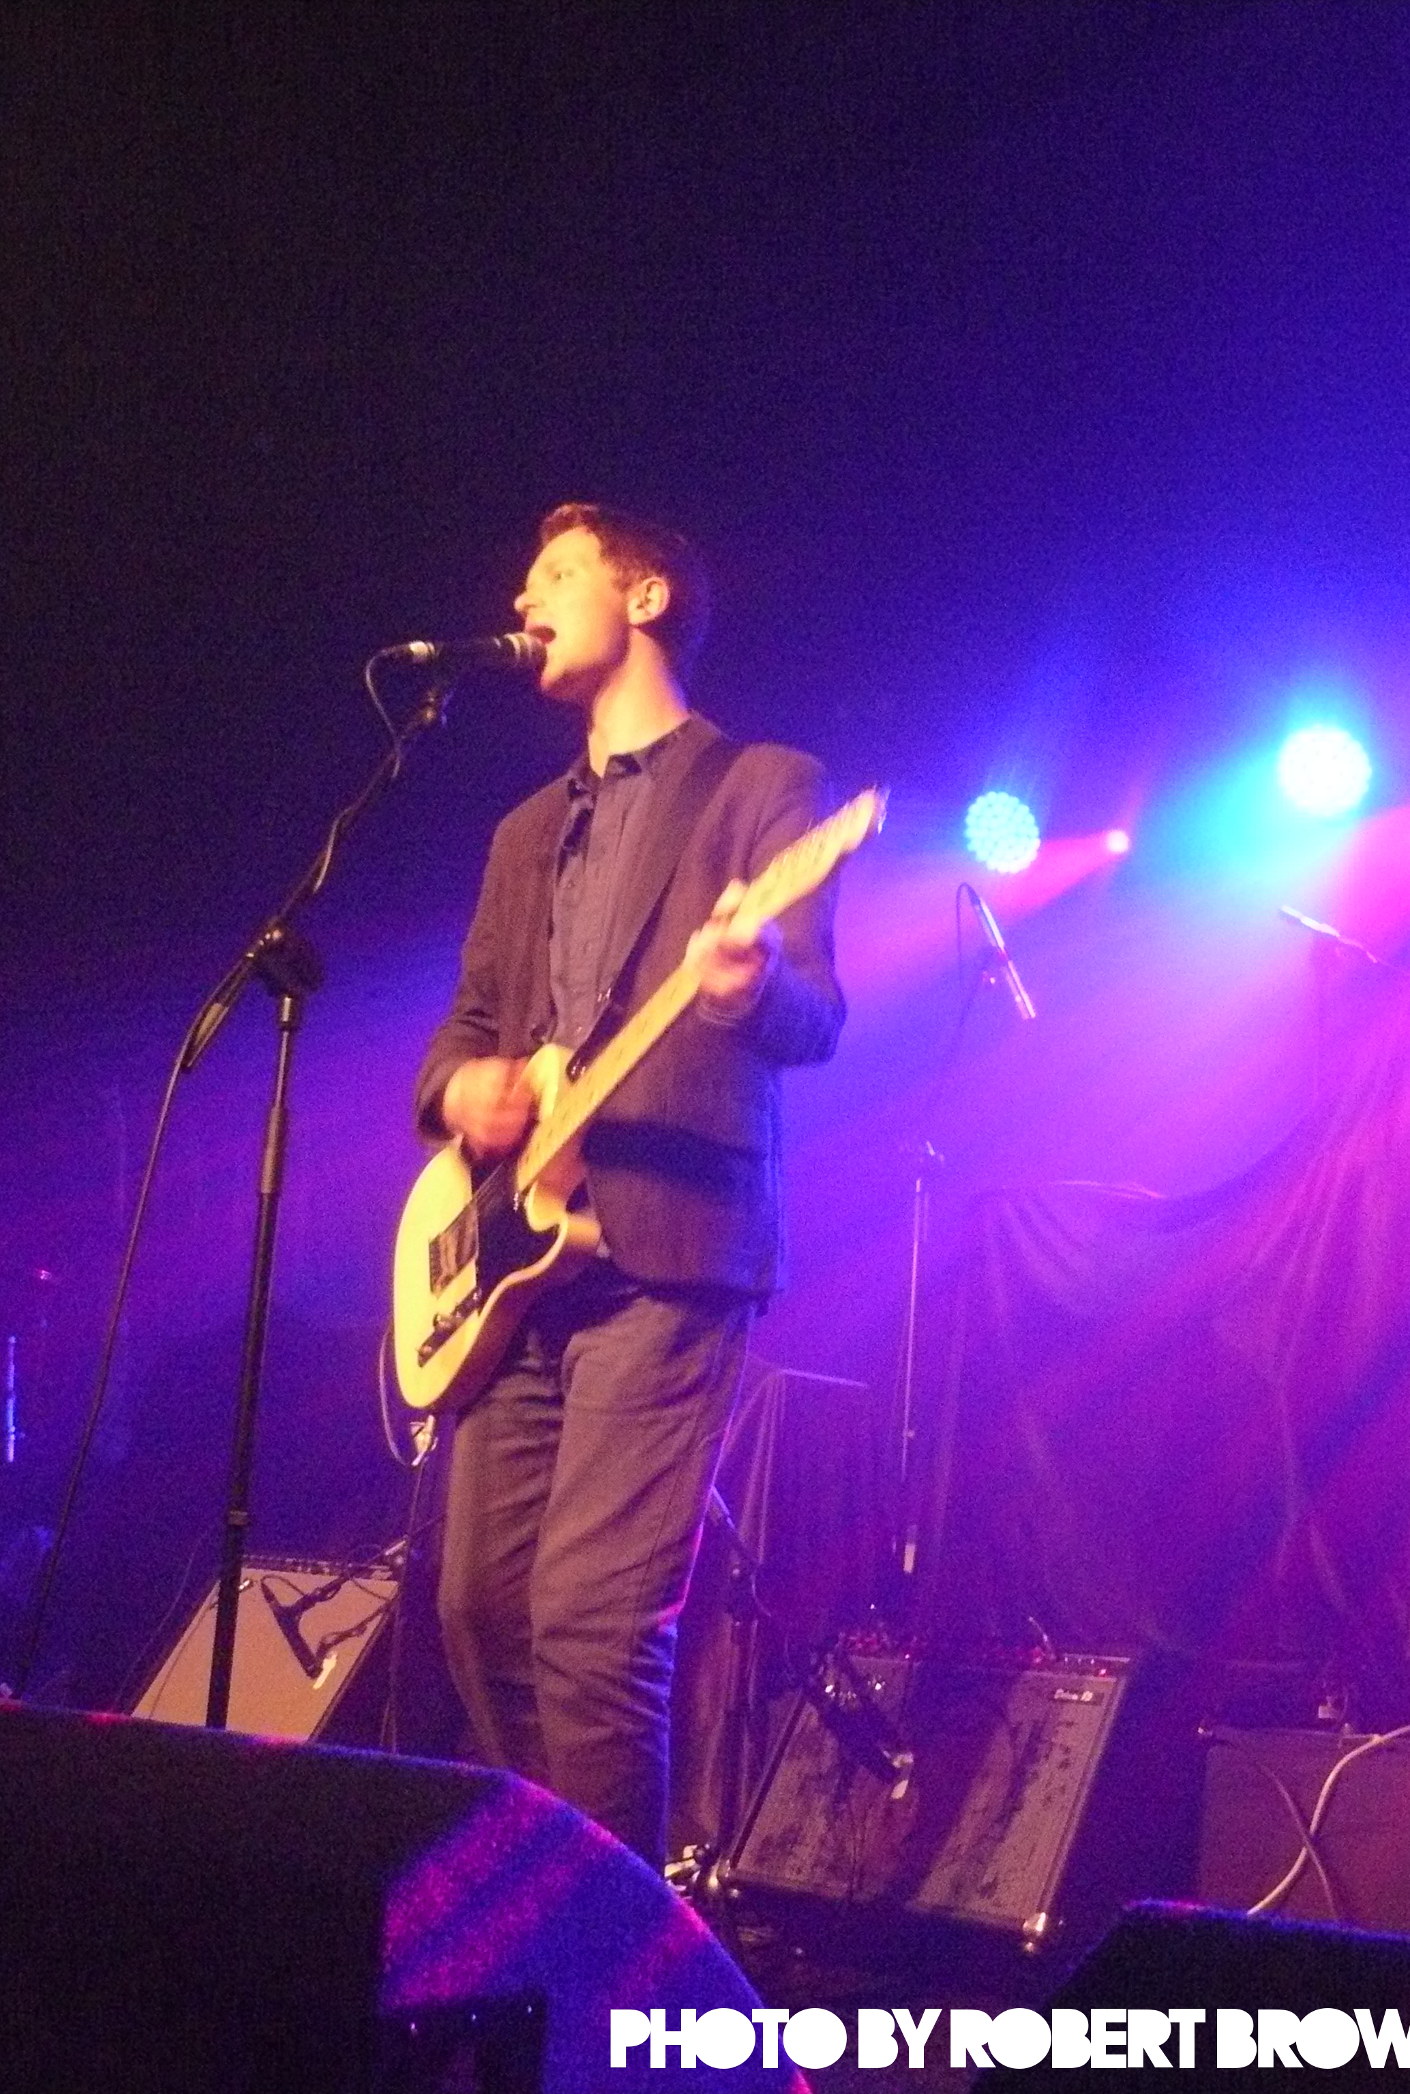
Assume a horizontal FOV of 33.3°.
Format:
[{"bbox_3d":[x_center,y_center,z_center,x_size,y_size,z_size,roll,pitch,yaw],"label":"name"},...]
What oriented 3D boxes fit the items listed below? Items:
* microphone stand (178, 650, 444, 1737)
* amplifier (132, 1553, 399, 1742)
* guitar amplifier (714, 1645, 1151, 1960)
[{"bbox_3d":[-0.496,0.340,2.626,0.560,1.620,0.520,14,-17,-36],"label":"microphone stand"},{"bbox_3d":[-0.847,1.361,4.823,0.640,0.550,0.260,-11,-49,45],"label":"amplifier"},{"bbox_3d":[0.431,1.282,3.938,0.650,0.460,0.260,-10,-48,44],"label":"guitar amplifier"}]

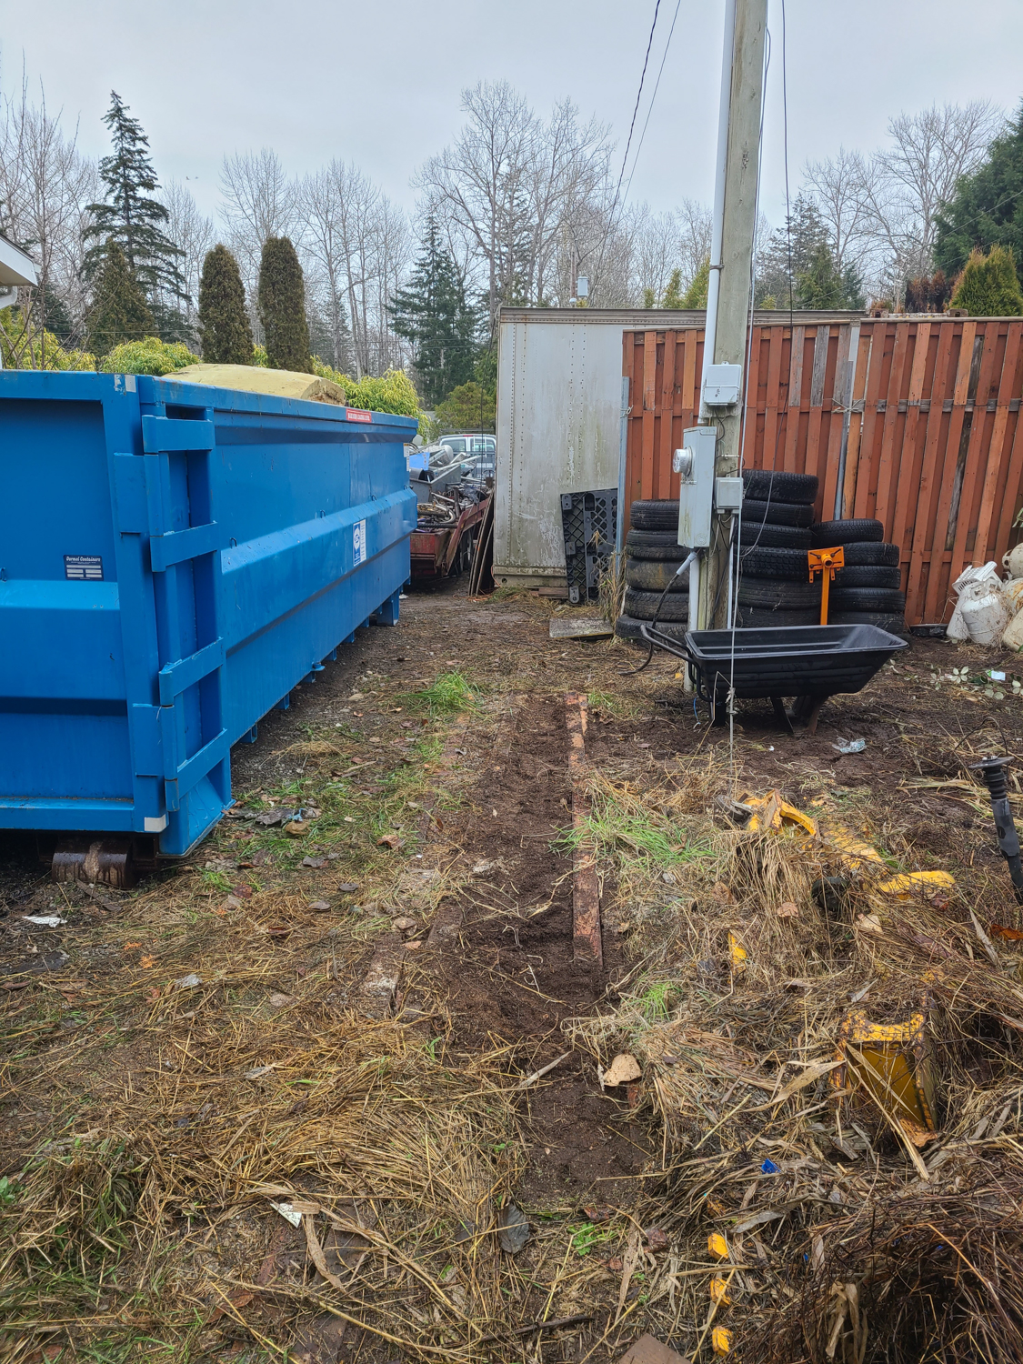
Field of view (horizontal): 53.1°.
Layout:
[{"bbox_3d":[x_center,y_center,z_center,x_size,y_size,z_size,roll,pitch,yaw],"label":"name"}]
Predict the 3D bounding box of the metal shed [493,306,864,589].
[{"bbox_3d":[1.817,-2.618,11.905,3.650,2.940,2.500,3,13,7],"label":"metal shed"}]

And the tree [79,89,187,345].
[{"bbox_3d":[-15.158,-15.901,41.466,4.900,14.450,4.900,1,13,0],"label":"tree"}]

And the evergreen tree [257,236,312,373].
[{"bbox_3d":[-4.013,-5.295,18.274,1.050,4.960,1.050,1,13,0],"label":"evergreen tree"}]

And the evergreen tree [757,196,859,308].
[{"bbox_3d":[12.495,-14.401,43.872,5.000,11.870,5.000,1,13,0],"label":"evergreen tree"}]

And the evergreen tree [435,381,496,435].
[{"bbox_3d":[-1.323,-7.151,30.164,2.200,3.290,2.200,1,13,0],"label":"evergreen tree"}]

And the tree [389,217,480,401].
[{"bbox_3d":[-3.068,-13.228,41.065,4.000,10.060,4.000,1,13,0],"label":"tree"}]

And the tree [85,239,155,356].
[{"bbox_3d":[-7.101,-5.467,18.747,1.450,4.920,1.450,1,13,0],"label":"tree"}]

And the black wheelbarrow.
[{"bbox_3d":[1.466,-0.025,5.972,1.470,0.600,0.700,1,13,-4],"label":"black wheelbarrow"}]

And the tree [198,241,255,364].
[{"bbox_3d":[-5.047,-5.249,18.285,1.050,4.820,1.050,1,13,0],"label":"tree"}]

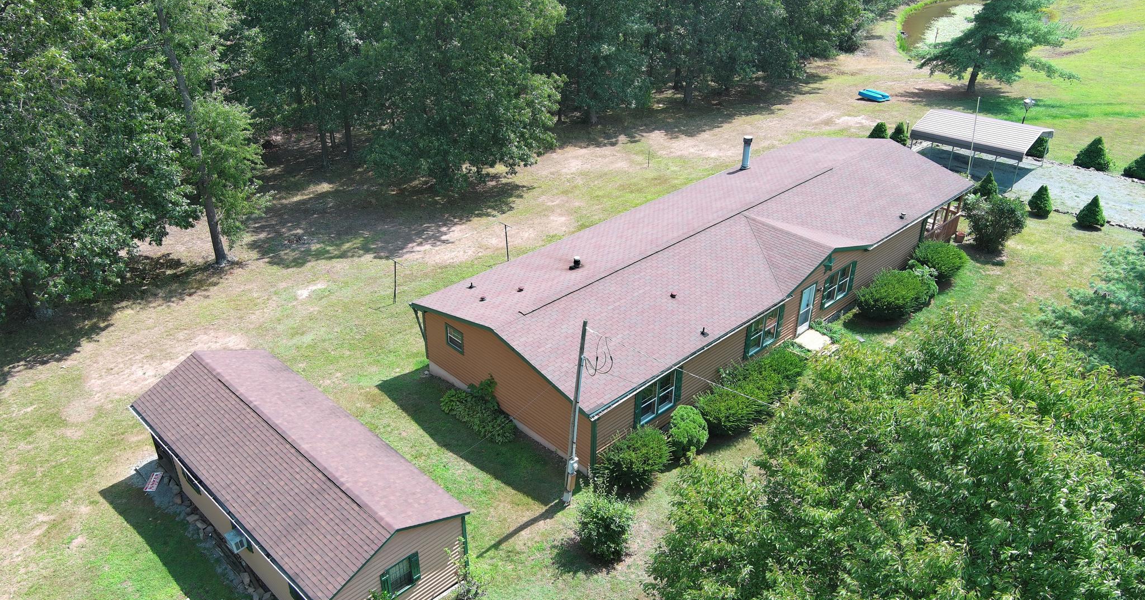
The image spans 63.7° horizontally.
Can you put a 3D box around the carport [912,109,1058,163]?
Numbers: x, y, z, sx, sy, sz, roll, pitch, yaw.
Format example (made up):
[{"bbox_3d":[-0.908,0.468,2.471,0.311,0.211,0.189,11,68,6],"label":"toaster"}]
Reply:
[{"bbox_3d":[23.544,-9.028,53.282,6.291,2.894,4.868,25,39,36],"label":"carport"}]

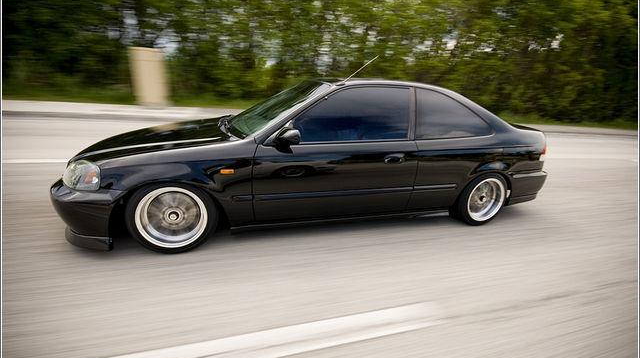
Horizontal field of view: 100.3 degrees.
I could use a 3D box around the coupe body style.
[{"bbox_3d":[0.171,-0.357,2.780,4.430,1.310,1.730,-1,17,-17],"label":"coupe body style"}]

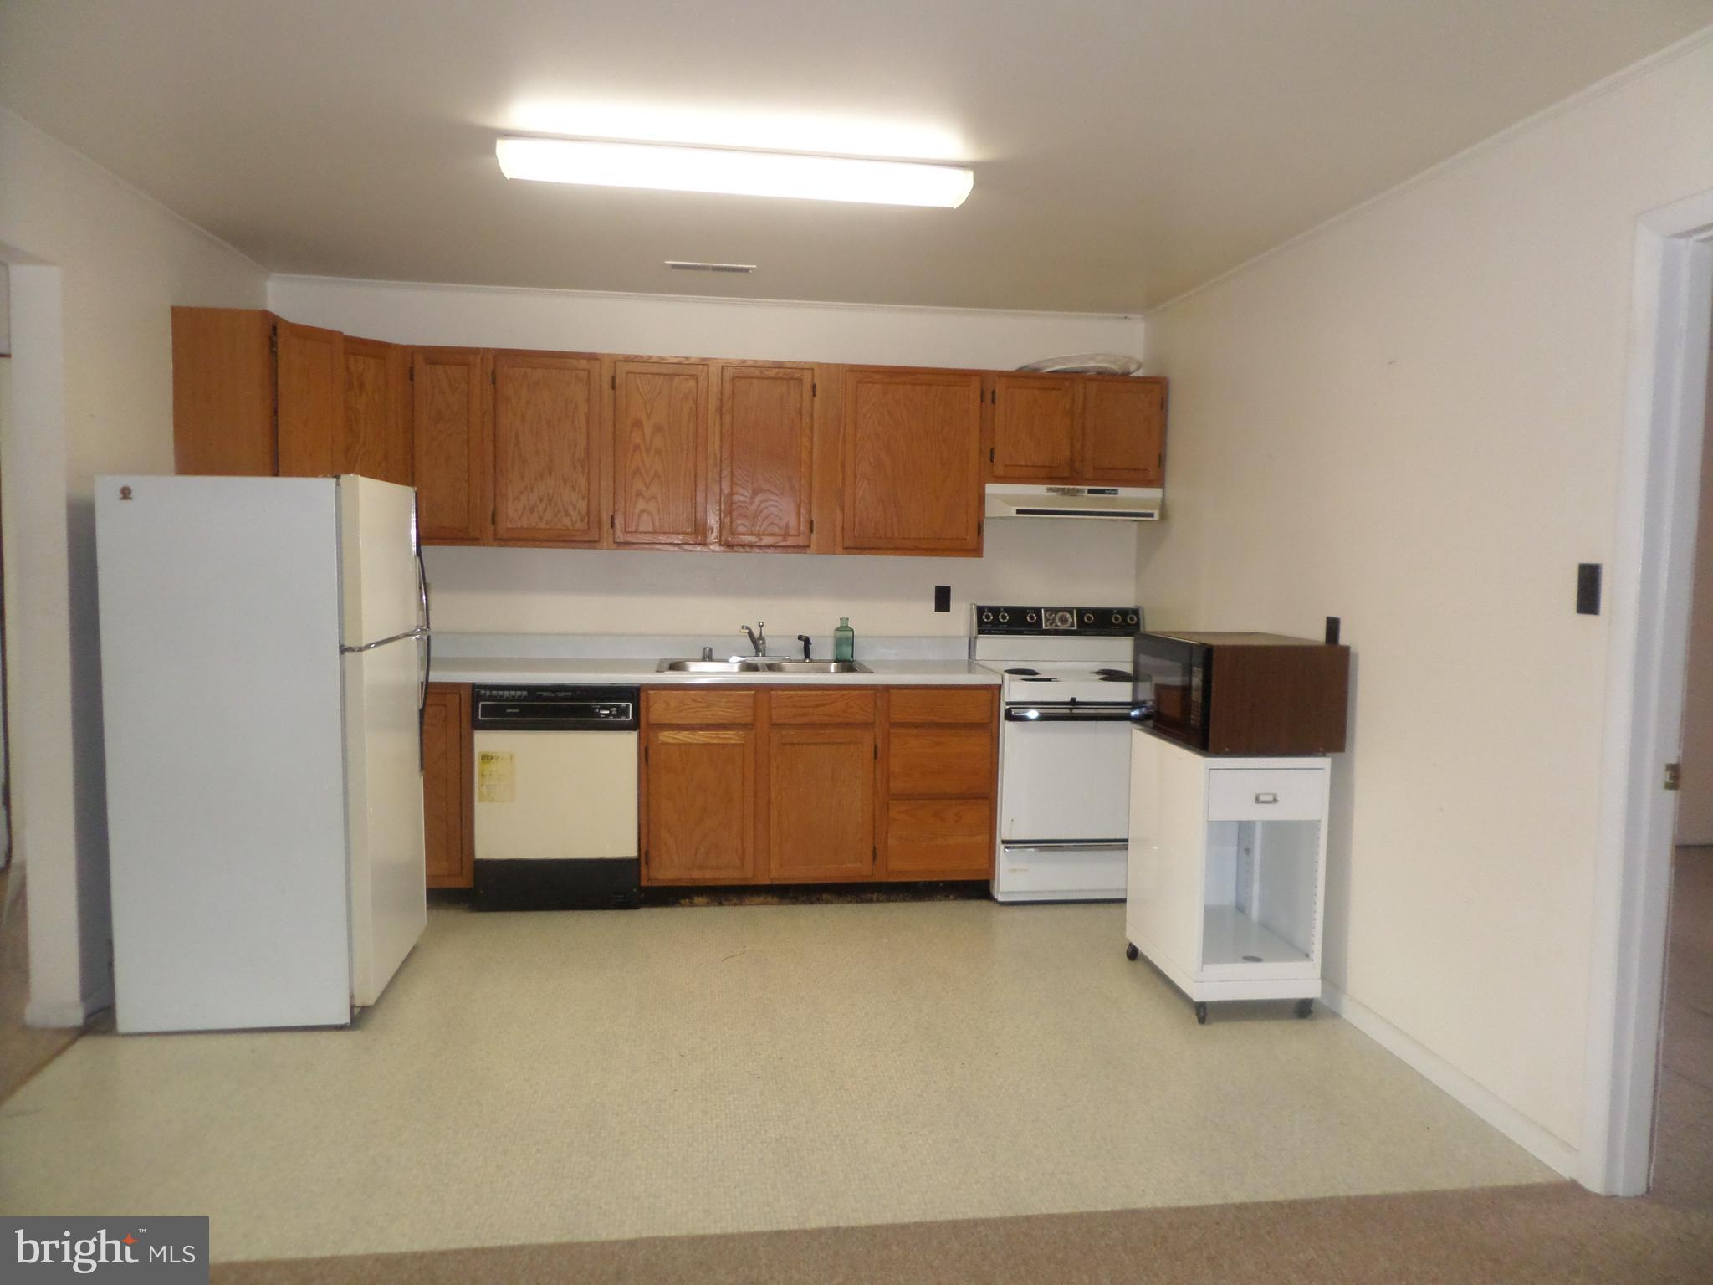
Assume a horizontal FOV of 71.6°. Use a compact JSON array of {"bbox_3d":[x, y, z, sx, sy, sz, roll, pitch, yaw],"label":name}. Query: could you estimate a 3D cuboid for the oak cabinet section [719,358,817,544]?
[{"bbox_3d":[-0.385,-0.750,4.898,0.380,0.724,0.326,1,4,-8],"label":"oak cabinet section"}]

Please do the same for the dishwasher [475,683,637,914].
[{"bbox_3d":[-1.152,0.567,4.702,0.604,0.870,0.610,0,4,-8],"label":"dishwasher"}]

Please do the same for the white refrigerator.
[{"bbox_3d":[-1.753,0.289,3.663,0.720,1.568,0.710,0,5,-8],"label":"white refrigerator"}]

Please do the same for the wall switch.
[{"bbox_3d":[1.626,-0.118,2.641,0.012,0.115,0.070,0,4,-8],"label":"wall switch"}]

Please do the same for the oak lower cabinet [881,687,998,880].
[{"bbox_3d":[0.276,0.526,4.896,0.478,0.763,0.615,0,5,-8],"label":"oak lower cabinet"}]

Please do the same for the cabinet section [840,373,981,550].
[{"bbox_3d":[0.206,-0.743,4.981,0.574,0.737,0.326,1,4,-8],"label":"cabinet section"}]

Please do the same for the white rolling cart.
[{"bbox_3d":[1.174,0.716,3.826,0.397,0.794,0.585,0,5,-8],"label":"white rolling cart"}]

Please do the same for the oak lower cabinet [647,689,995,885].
[{"bbox_3d":[-0.168,0.532,4.834,1.375,0.785,0.615,0,5,-8],"label":"oak lower cabinet"}]

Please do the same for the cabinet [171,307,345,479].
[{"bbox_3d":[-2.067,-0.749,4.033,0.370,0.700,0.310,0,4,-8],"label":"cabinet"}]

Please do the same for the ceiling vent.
[{"bbox_3d":[-0.544,-1.398,4.443,0.335,0.018,0.140,0,4,-8],"label":"ceiling vent"}]

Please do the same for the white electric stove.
[{"bbox_3d":[0.898,0.440,4.942,0.757,1.158,0.680,0,5,-8],"label":"white electric stove"}]

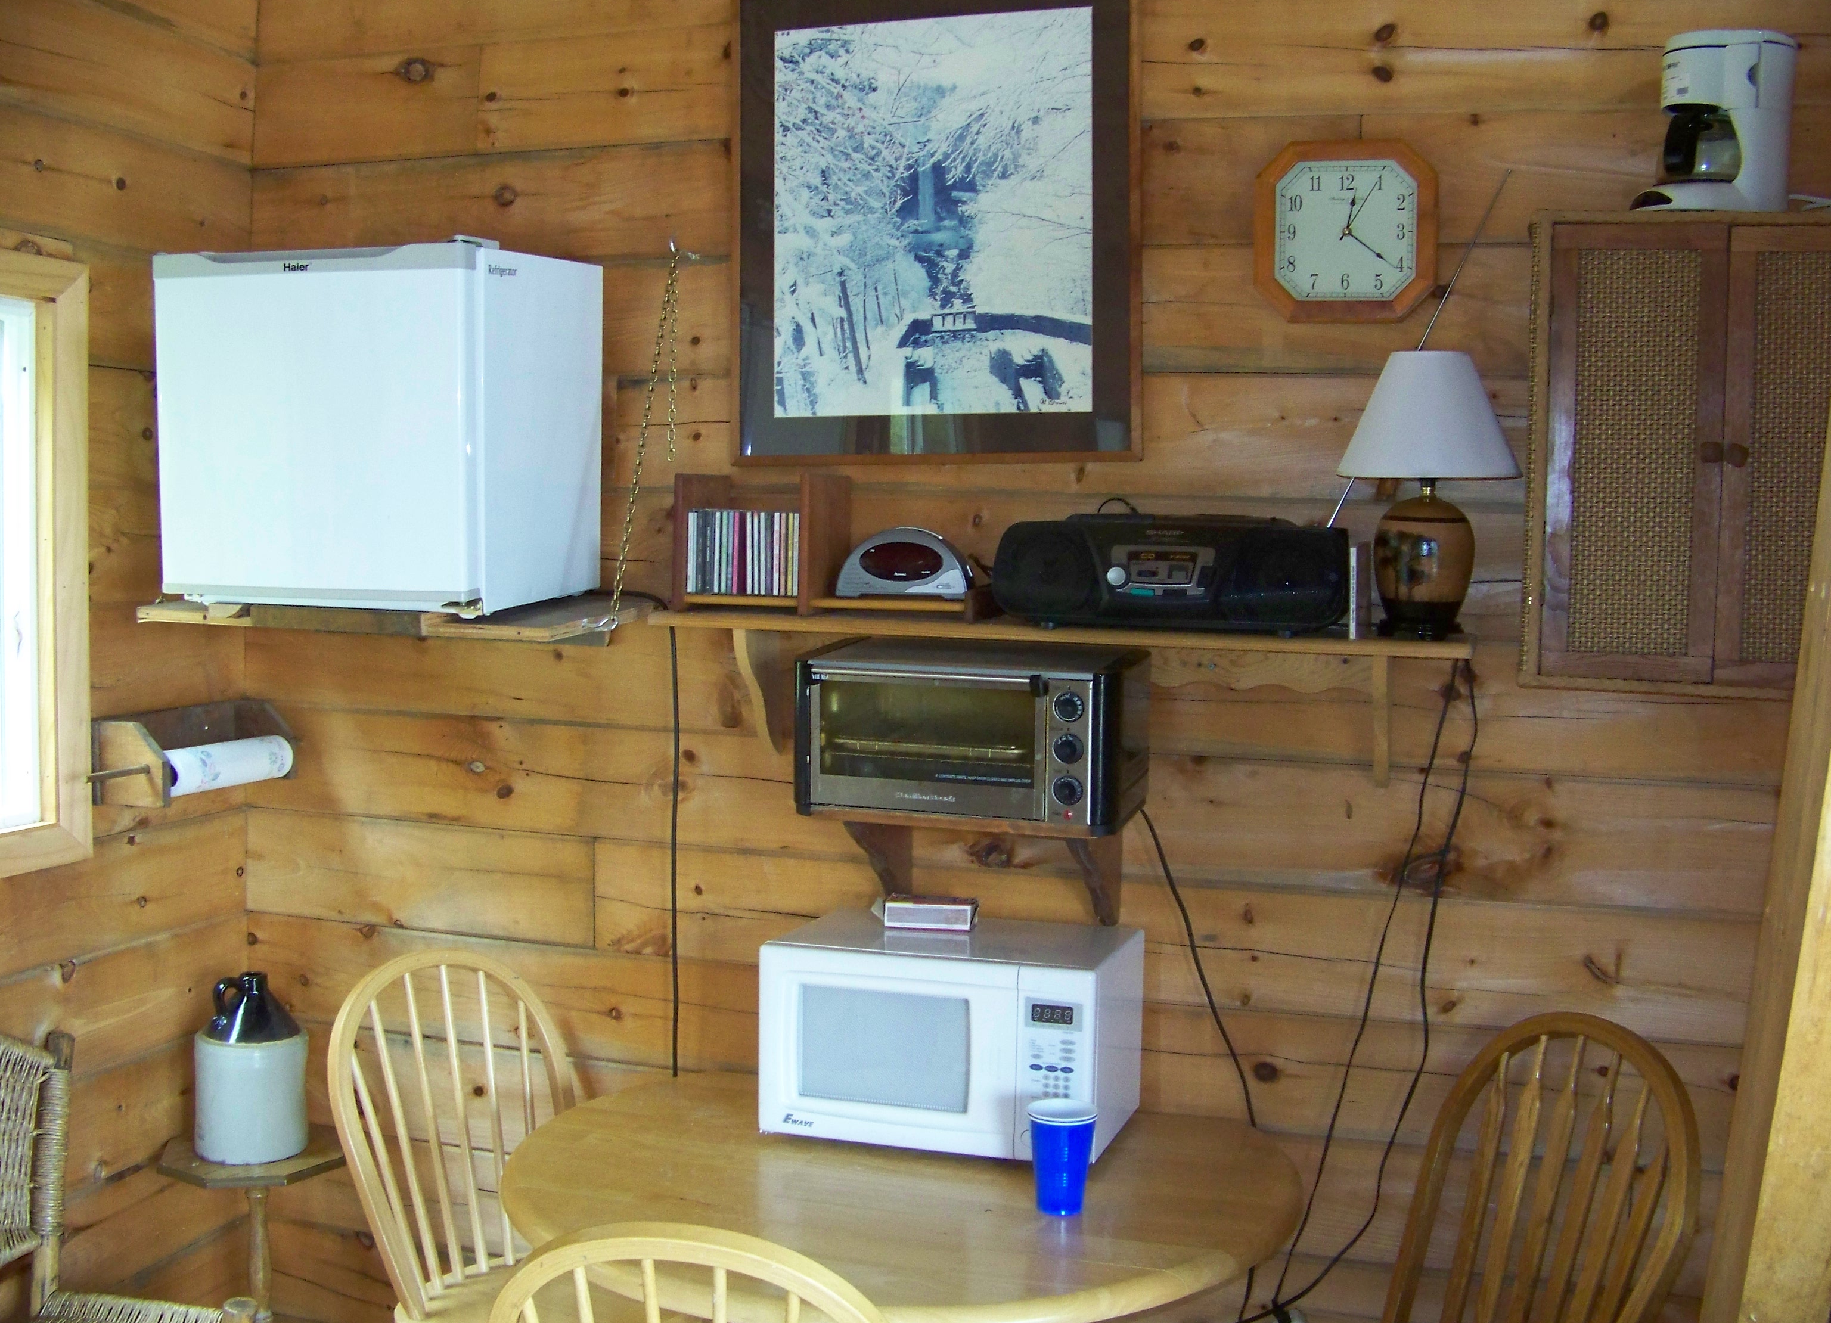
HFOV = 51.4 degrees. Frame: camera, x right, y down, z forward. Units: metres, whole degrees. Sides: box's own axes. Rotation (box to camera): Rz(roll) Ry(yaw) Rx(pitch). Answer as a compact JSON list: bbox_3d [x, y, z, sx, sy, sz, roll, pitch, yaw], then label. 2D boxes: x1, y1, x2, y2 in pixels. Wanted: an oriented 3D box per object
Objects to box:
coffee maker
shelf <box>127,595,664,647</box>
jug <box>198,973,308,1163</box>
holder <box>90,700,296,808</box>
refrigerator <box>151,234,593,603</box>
[{"bbox_3d":[1.025,-0.684,2.448,0.190,0.242,0.148,0,4,-13],"label":"coffee maker"},{"bbox_3d":[-0.710,-0.060,2.873,0.599,0.050,0.620,2,4,18],"label":"shelf"},{"bbox_3d":[-1.074,0.646,3.077,0.174,0.282,0.174,4,5,35],"label":"jug"},{"bbox_3d":[-1.186,0.150,3.127,0.142,0.133,0.347,2,4,18],"label":"holder"},{"bbox_3d":[-0.767,-0.339,2.767,0.487,0.500,0.460,3,8,13],"label":"refrigerator"}]

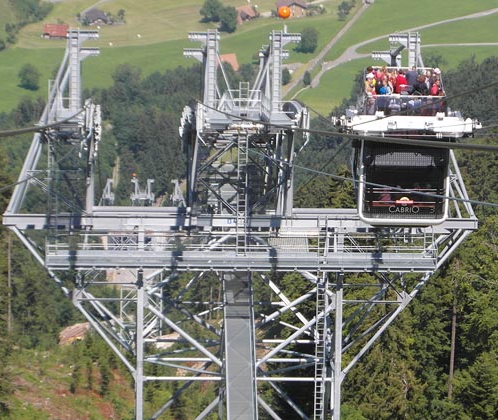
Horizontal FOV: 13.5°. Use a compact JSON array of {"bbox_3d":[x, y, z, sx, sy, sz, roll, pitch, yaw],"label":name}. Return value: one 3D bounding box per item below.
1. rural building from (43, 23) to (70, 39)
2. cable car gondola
[{"bbox_3d":[-99.267,-92.169,1080.000,13.200,6.800,11.500,1,20,-2],"label":"rural building"},{"bbox_3d":[5.661,-2.214,75.000,4.900,4.700,4.000,0,20,-3],"label":"cable car gondola"}]

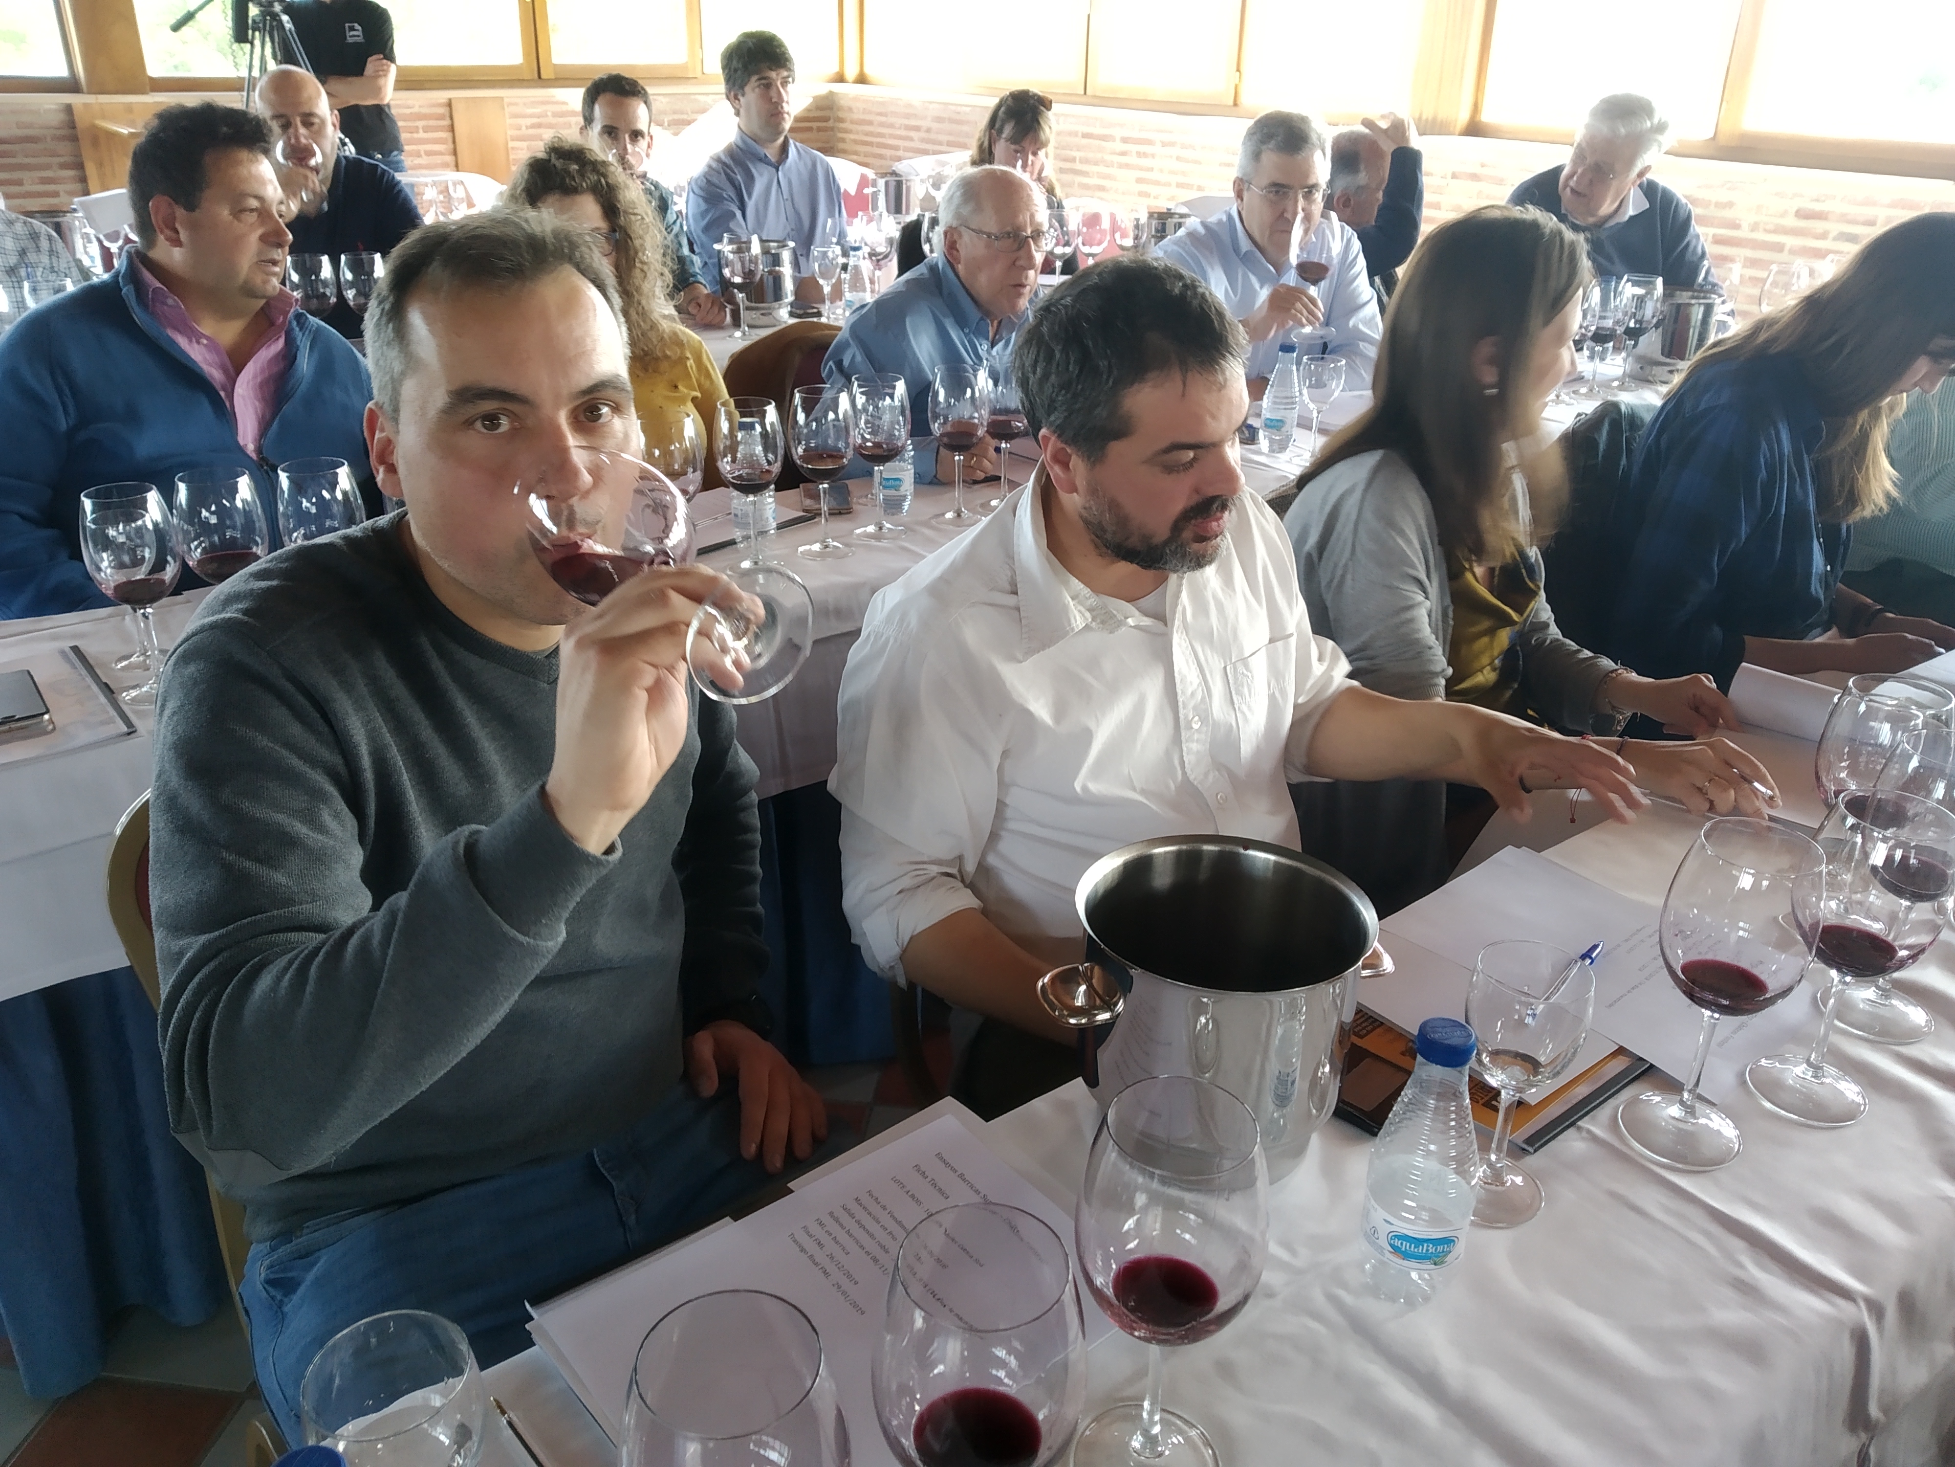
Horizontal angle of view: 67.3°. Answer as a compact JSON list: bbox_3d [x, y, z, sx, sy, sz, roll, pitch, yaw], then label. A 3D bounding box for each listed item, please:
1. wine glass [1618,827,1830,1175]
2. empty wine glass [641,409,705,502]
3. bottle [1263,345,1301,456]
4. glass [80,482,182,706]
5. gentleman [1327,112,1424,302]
[{"bbox_3d":[0.482,0.170,0.953,0.088,0.224,0.088,1,26,0],"label":"wine glass"},{"bbox_3d":[-0.399,-0.300,1.914,0.091,0.228,0.091,1,26,0],"label":"empty wine glass"},{"bbox_3d":[0.542,-0.593,2.610,0.061,0.181,0.061,1,26,0],"label":"bottle"},{"bbox_3d":[-0.869,-0.143,1.527,0.092,0.224,0.092,-13,29,-28],"label":"glass"},{"bbox_3d":[1.091,-0.902,3.761,0.660,1.280,0.540,14,29,25],"label":"gentleman"}]

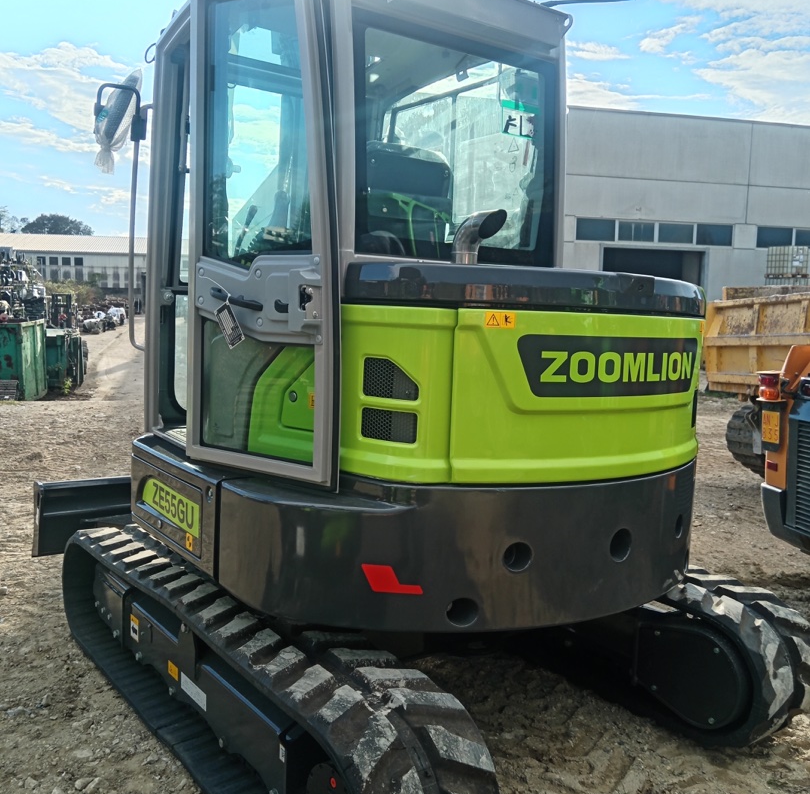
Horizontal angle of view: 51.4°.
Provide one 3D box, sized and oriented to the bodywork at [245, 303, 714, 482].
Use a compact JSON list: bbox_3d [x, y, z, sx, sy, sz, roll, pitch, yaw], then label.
[{"bbox_3d":[0.421,-0.050,2.770,1.760,0.500,0.820,-3,8,-36],"label":"bodywork"}]

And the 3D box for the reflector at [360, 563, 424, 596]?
[{"bbox_3d":[-0.034,0.495,2.284,0.166,0.081,0.010,2,7,1],"label":"reflector"}]

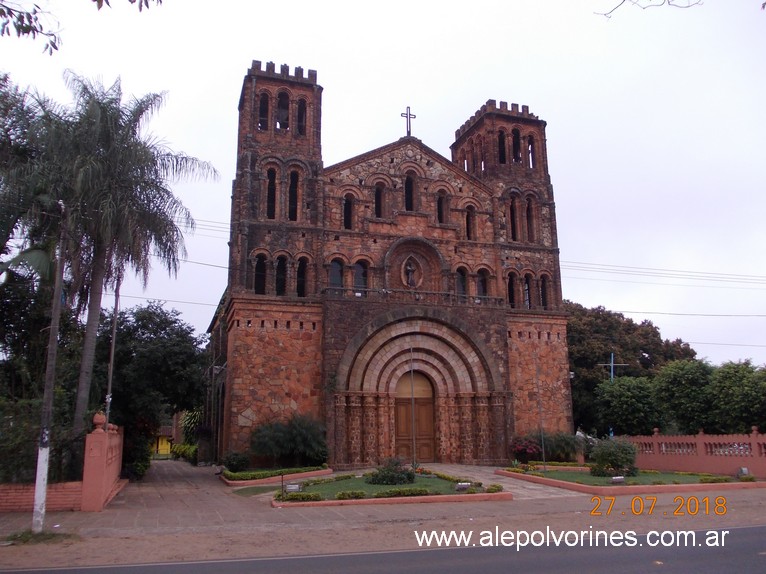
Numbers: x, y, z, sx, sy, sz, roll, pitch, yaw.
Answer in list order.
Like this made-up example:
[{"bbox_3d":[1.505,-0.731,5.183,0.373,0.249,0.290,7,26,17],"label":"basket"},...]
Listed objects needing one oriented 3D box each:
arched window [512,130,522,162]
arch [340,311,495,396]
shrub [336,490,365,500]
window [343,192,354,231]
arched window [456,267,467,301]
[{"bbox_3d":[6.691,-7.078,30.984,0.542,1.835,0.280,4,-12,-18],"label":"arched window"},{"bbox_3d":[1.585,2.860,27.413,7.690,3.736,1.000,3,-13,-18],"label":"arch"},{"bbox_3d":[-0.828,5.330,15.937,0.720,0.250,0.400,1,-14,-8],"label":"shrub"},{"bbox_3d":[-1.516,-3.339,27.388,0.494,1.714,0.280,4,-12,-18],"label":"window"},{"bbox_3d":[3.078,-0.092,24.791,0.470,1.420,0.300,3,-12,-18],"label":"arched window"}]

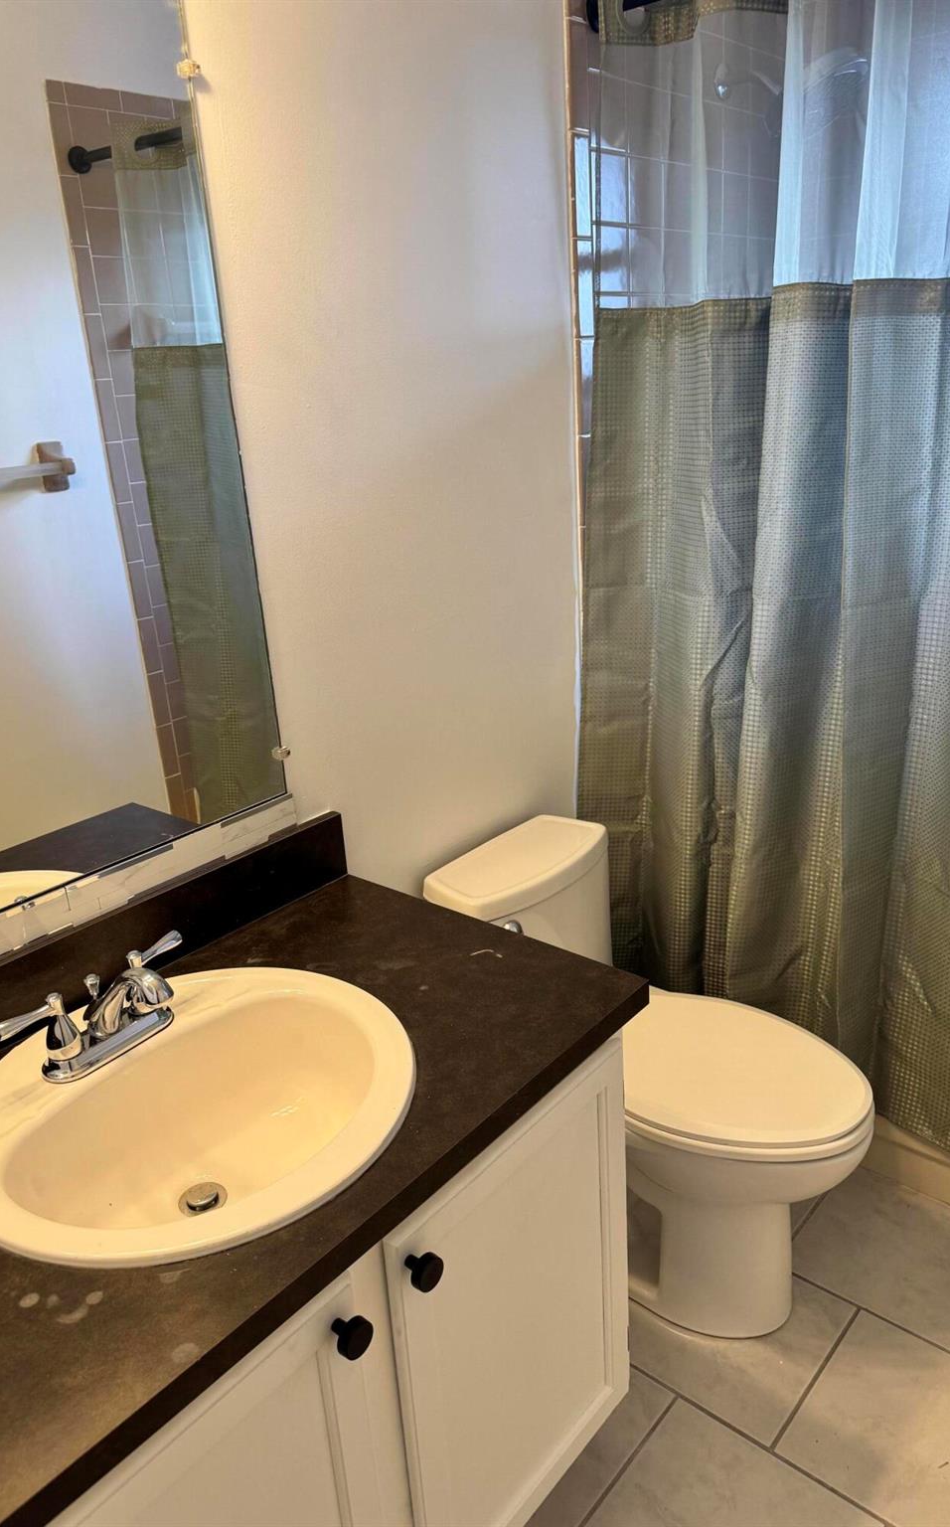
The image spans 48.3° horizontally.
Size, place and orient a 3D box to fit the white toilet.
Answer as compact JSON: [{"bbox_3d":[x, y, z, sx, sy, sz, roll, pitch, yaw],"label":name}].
[{"bbox_3d":[0.299,0.525,1.742,0.682,0.693,0.360,13,26,39],"label":"white toilet"}]

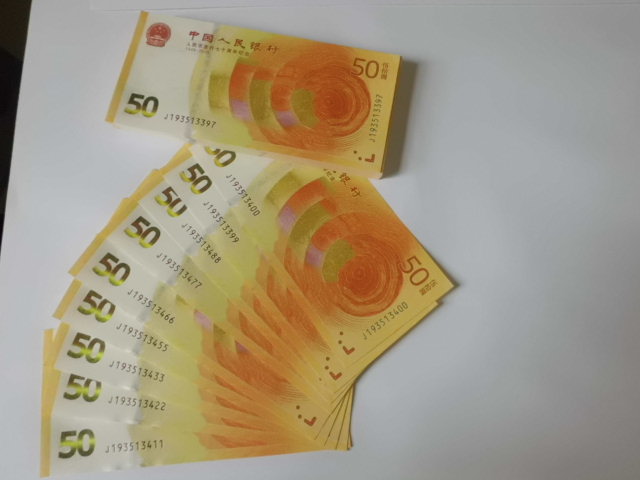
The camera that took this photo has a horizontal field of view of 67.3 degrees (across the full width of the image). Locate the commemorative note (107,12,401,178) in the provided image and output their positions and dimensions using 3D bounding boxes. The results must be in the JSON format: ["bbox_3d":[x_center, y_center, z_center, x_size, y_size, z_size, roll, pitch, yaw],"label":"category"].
[{"bbox_3d":[-0.035,-0.082,0.268,0.150,0.010,0.070,11,78,2],"label":"commemorative note"}]

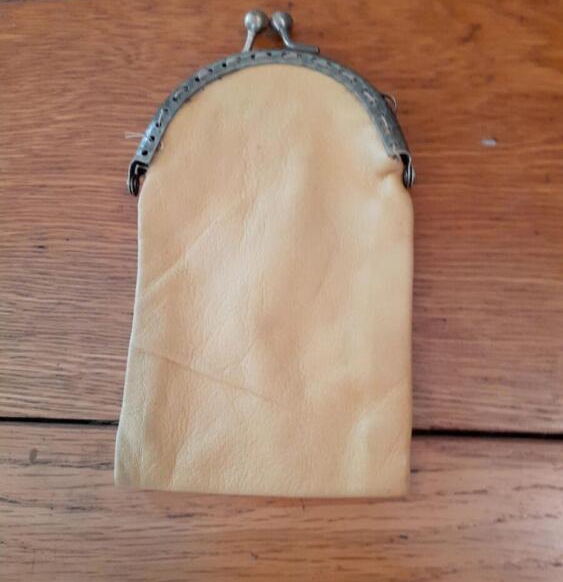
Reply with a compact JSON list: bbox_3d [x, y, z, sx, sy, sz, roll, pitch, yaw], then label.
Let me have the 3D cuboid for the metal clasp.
[{"bbox_3d":[-0.001,-0.086,0.195,0.025,0.011,0.015,1,81,4],"label":"metal clasp"}]

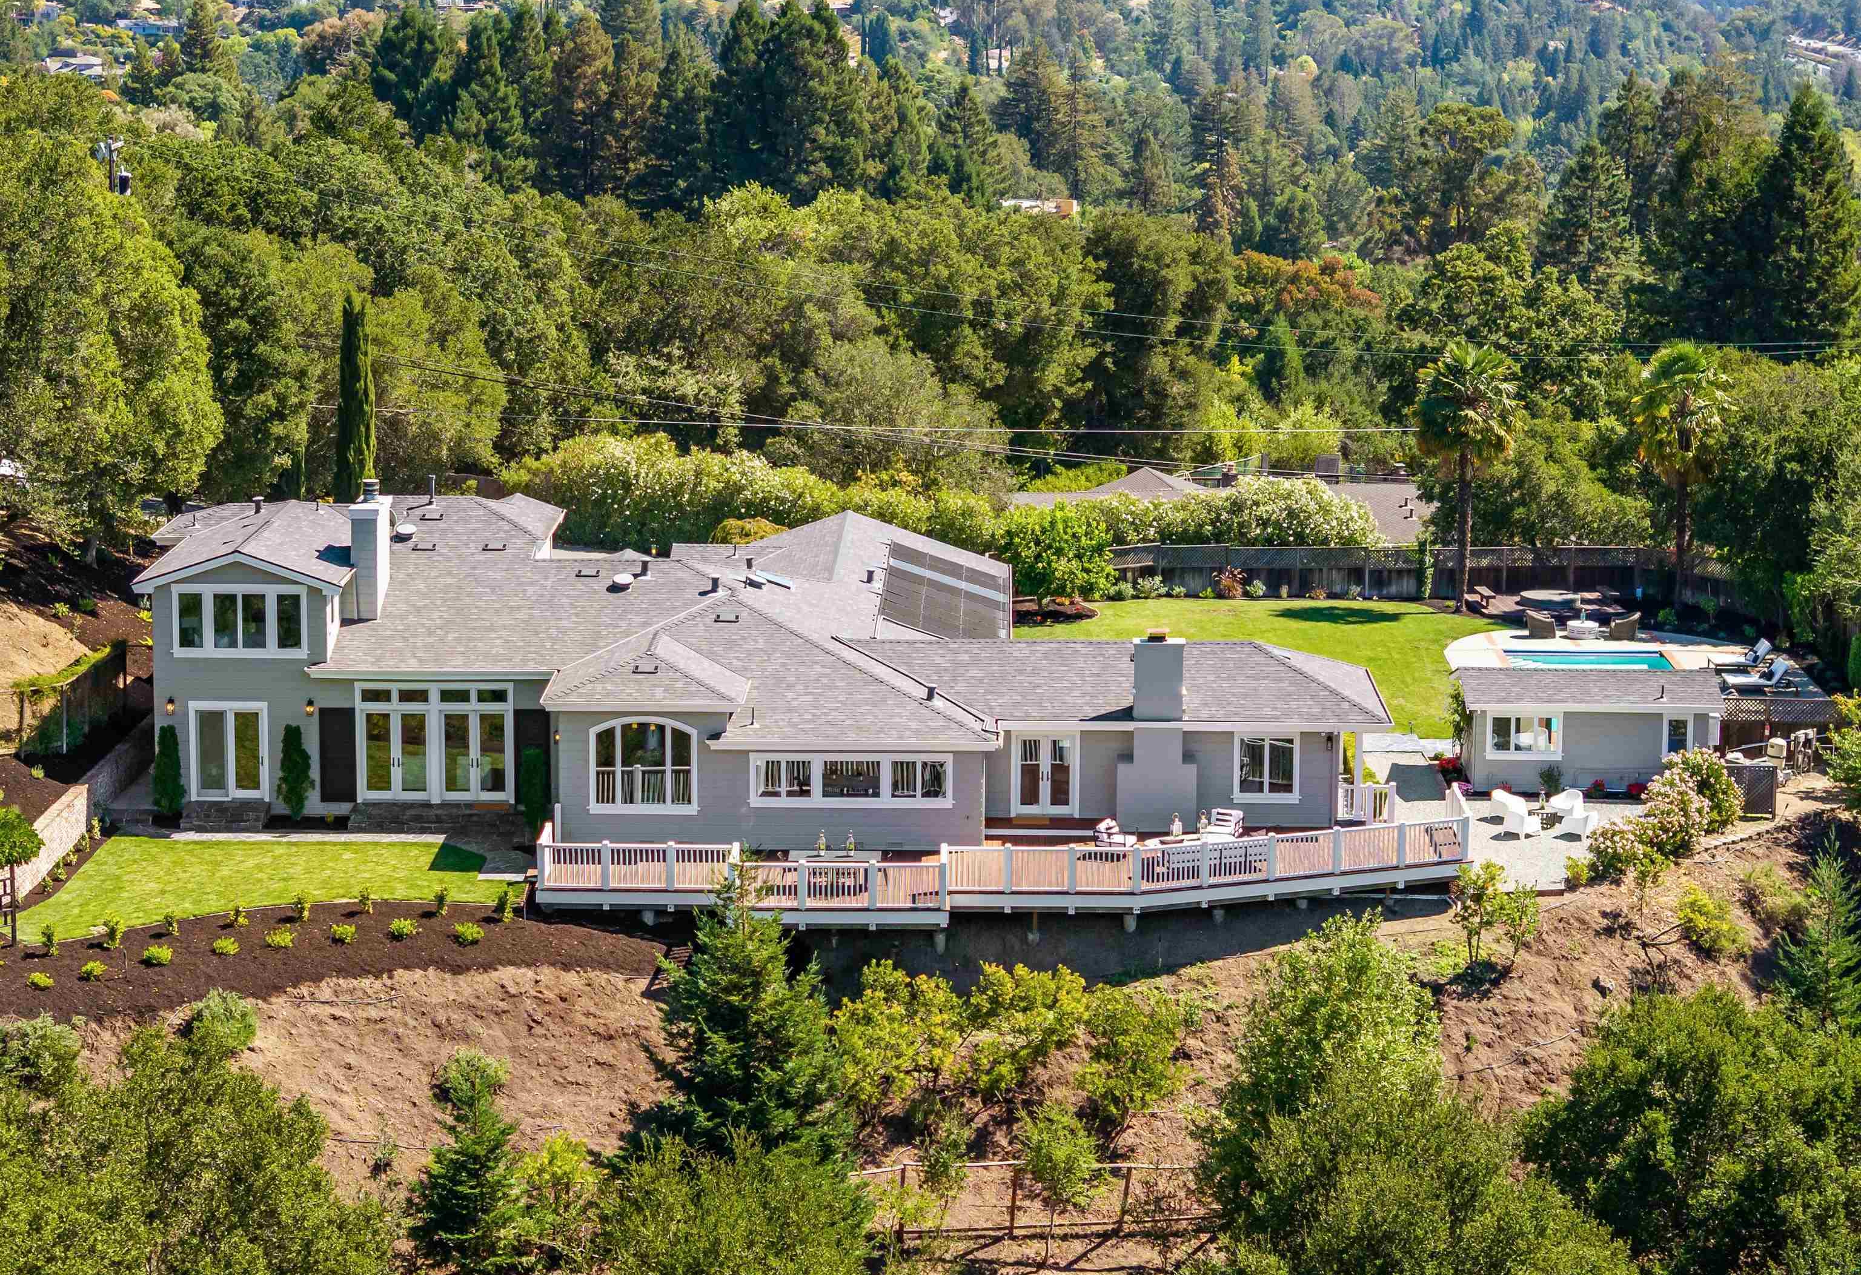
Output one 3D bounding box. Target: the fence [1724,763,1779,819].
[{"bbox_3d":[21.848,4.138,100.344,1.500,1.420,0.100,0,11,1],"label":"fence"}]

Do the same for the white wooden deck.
[{"bbox_3d":[1.914,5.019,90.429,22.200,1.750,8.600,1,11,1],"label":"white wooden deck"}]

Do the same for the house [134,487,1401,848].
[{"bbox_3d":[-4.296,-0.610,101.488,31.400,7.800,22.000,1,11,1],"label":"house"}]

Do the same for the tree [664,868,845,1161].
[{"bbox_3d":[-3.973,8.414,83.629,4.100,6.816,4.000,0,11,1],"label":"tree"}]

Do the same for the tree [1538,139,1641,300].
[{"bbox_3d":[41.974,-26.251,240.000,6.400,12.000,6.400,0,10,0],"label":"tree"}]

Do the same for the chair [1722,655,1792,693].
[{"bbox_3d":[23.552,1.096,107.000,1.980,0.920,0.700,-1,11,-7],"label":"chair"}]

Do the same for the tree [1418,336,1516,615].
[{"bbox_3d":[18.437,-5.515,128.745,3.500,9.399,3.400,0,11,1],"label":"tree"}]

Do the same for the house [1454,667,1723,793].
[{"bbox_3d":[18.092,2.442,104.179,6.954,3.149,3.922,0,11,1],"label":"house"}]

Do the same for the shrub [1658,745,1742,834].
[{"bbox_3d":[19.522,3.868,95.300,2.100,2.000,2.000,0,10,0],"label":"shrub"}]

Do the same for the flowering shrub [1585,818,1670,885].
[{"bbox_3d":[17.543,5.287,94.504,2.000,1.450,1.750,0,11,1],"label":"flowering shrub"}]

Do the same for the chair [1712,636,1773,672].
[{"bbox_3d":[25.879,0.567,119.788,2.000,0.950,0.750,0,11,1],"label":"chair"}]

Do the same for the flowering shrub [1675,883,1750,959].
[{"bbox_3d":[19.592,7.067,94.057,1.750,1.550,1.600,0,11,1],"label":"flowering shrub"}]

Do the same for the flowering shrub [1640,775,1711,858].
[{"bbox_3d":[19.234,4.528,96.881,1.750,2.050,1.700,0,11,1],"label":"flowering shrub"}]

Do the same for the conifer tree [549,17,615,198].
[{"bbox_3d":[-23.605,-35.777,255.000,4.800,13.500,4.800,0,10,0],"label":"conifer tree"}]

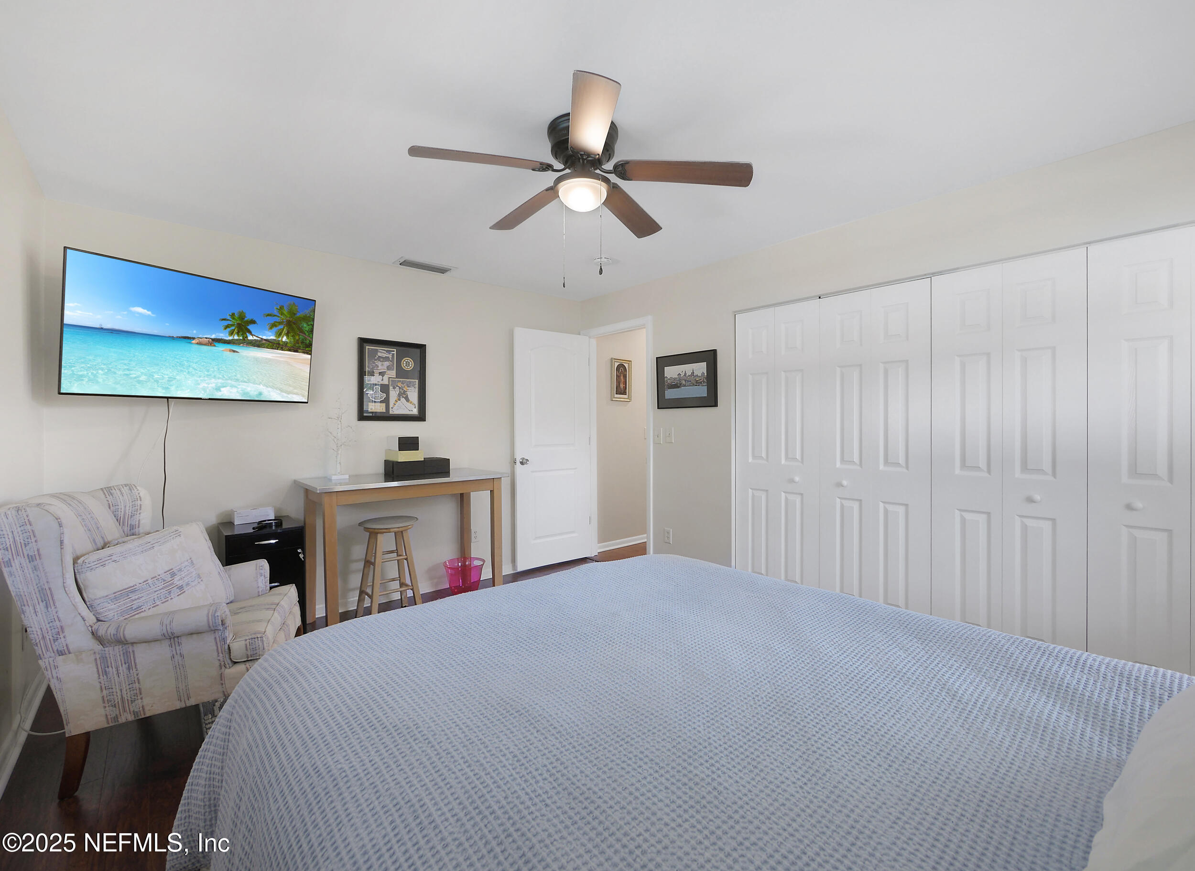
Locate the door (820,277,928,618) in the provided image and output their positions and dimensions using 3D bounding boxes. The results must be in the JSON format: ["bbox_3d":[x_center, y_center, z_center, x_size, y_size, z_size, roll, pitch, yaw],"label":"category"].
[{"bbox_3d":[1.585,0.167,2.793,0.040,2.010,0.581,-2,2,-43],"label":"door"}]

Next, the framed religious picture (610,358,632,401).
[{"bbox_3d":[0.244,-0.568,4.985,0.285,0.427,0.025,-2,1,-40],"label":"framed religious picture"}]

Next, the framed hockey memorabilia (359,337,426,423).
[{"bbox_3d":[-1.484,-0.392,3.511,0.475,0.578,0.025,-2,1,-40],"label":"framed hockey memorabilia"}]

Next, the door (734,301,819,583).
[{"bbox_3d":[1.190,0.163,3.218,0.040,2.010,0.581,-2,2,-43],"label":"door"}]

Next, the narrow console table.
[{"bbox_3d":[-1.272,0.741,3.257,1.196,0.933,0.624,-2,2,-42],"label":"narrow console table"}]

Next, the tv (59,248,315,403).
[{"bbox_3d":[-2.100,-0.515,2.605,0.060,0.638,1.110,12,7,26],"label":"tv"}]

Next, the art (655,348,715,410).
[{"bbox_3d":[0.680,-0.417,3.704,0.030,0.418,0.565,-2,2,-43],"label":"art"}]

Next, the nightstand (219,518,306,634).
[{"bbox_3d":[-1.952,0.871,2.812,0.360,0.705,0.463,-2,2,-42],"label":"nightstand"}]

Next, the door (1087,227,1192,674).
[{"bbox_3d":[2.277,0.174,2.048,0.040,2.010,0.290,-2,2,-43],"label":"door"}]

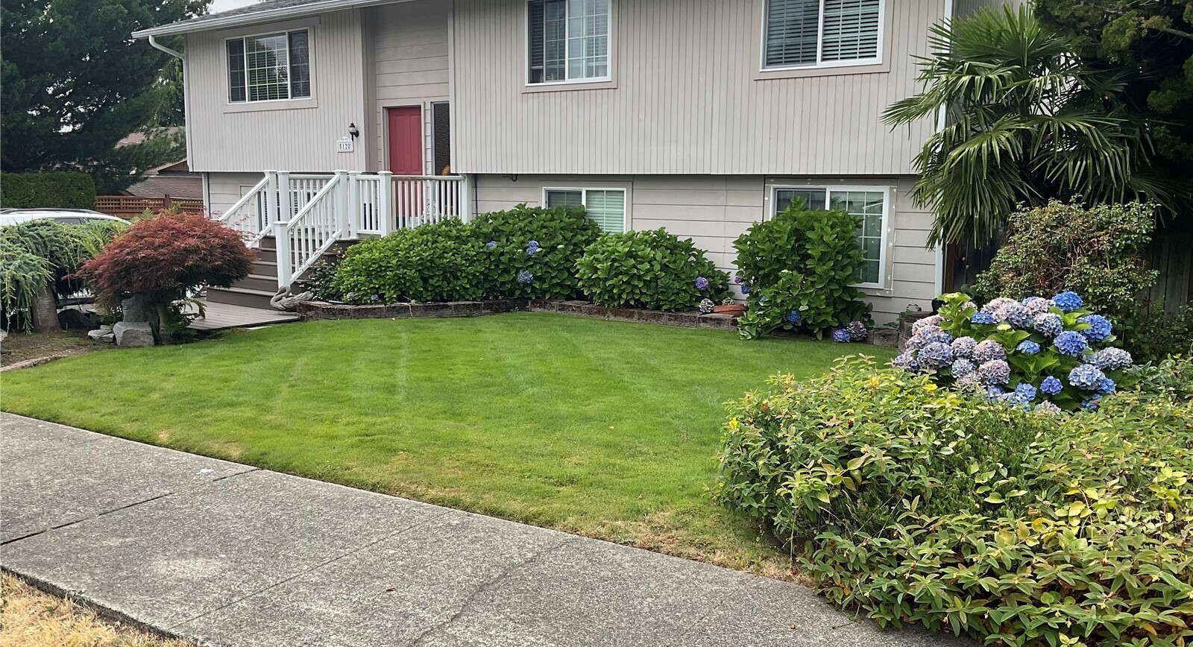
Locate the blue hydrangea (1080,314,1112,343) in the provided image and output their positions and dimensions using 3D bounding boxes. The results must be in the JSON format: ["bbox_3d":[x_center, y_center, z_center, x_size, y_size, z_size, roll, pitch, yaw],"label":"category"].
[{"bbox_3d":[2.824,0.026,5.650,0.185,0.160,0.185,4,10,27],"label":"blue hydrangea"}]

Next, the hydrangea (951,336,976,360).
[{"bbox_3d":[2.171,0.143,5.900,0.160,0.140,0.155,4,8,20],"label":"hydrangea"}]

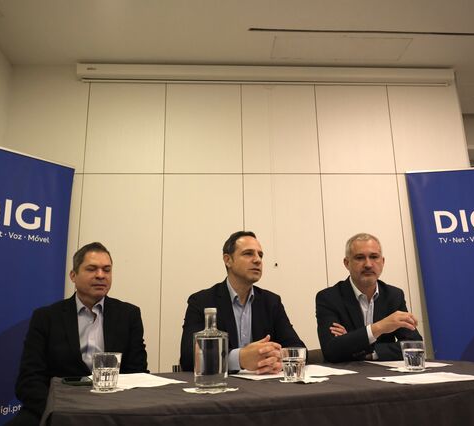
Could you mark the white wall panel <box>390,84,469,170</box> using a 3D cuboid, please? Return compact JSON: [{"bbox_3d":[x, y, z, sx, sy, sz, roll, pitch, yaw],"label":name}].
[{"bbox_3d":[1.711,-0.805,3.848,0.667,0.958,0.035,0,-14,-3],"label":"white wall panel"}]

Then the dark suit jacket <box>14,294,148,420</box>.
[{"bbox_3d":[-0.640,0.620,1.745,0.570,0.570,0.380,4,-14,-20],"label":"dark suit jacket"}]

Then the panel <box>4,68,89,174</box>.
[{"bbox_3d":[-1.635,-0.814,3.687,0.697,1.006,0.035,0,-14,-3],"label":"panel"}]

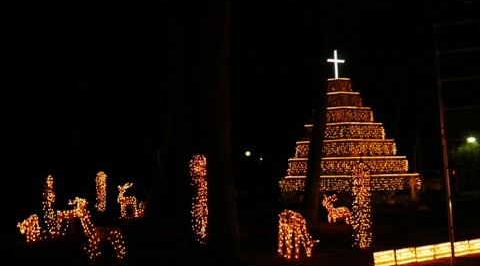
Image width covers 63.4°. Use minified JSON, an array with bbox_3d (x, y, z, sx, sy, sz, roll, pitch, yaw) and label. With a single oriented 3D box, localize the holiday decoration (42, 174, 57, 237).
[{"bbox_3d":[-5.097,1.971,10.411,0.320,1.653,0.320,-1,-6,0],"label":"holiday decoration"}]

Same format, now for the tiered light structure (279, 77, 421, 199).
[{"bbox_3d":[5.380,0.333,19.825,6.800,6.300,5.300,-1,-6,-3],"label":"tiered light structure"}]

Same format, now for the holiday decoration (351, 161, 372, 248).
[{"bbox_3d":[2.533,1.495,8.116,0.400,1.794,0.400,-1,-6,0],"label":"holiday decoration"}]

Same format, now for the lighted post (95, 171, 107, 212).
[{"bbox_3d":[-5.918,2.502,16.568,0.450,1.711,0.450,-1,-6,0],"label":"lighted post"}]

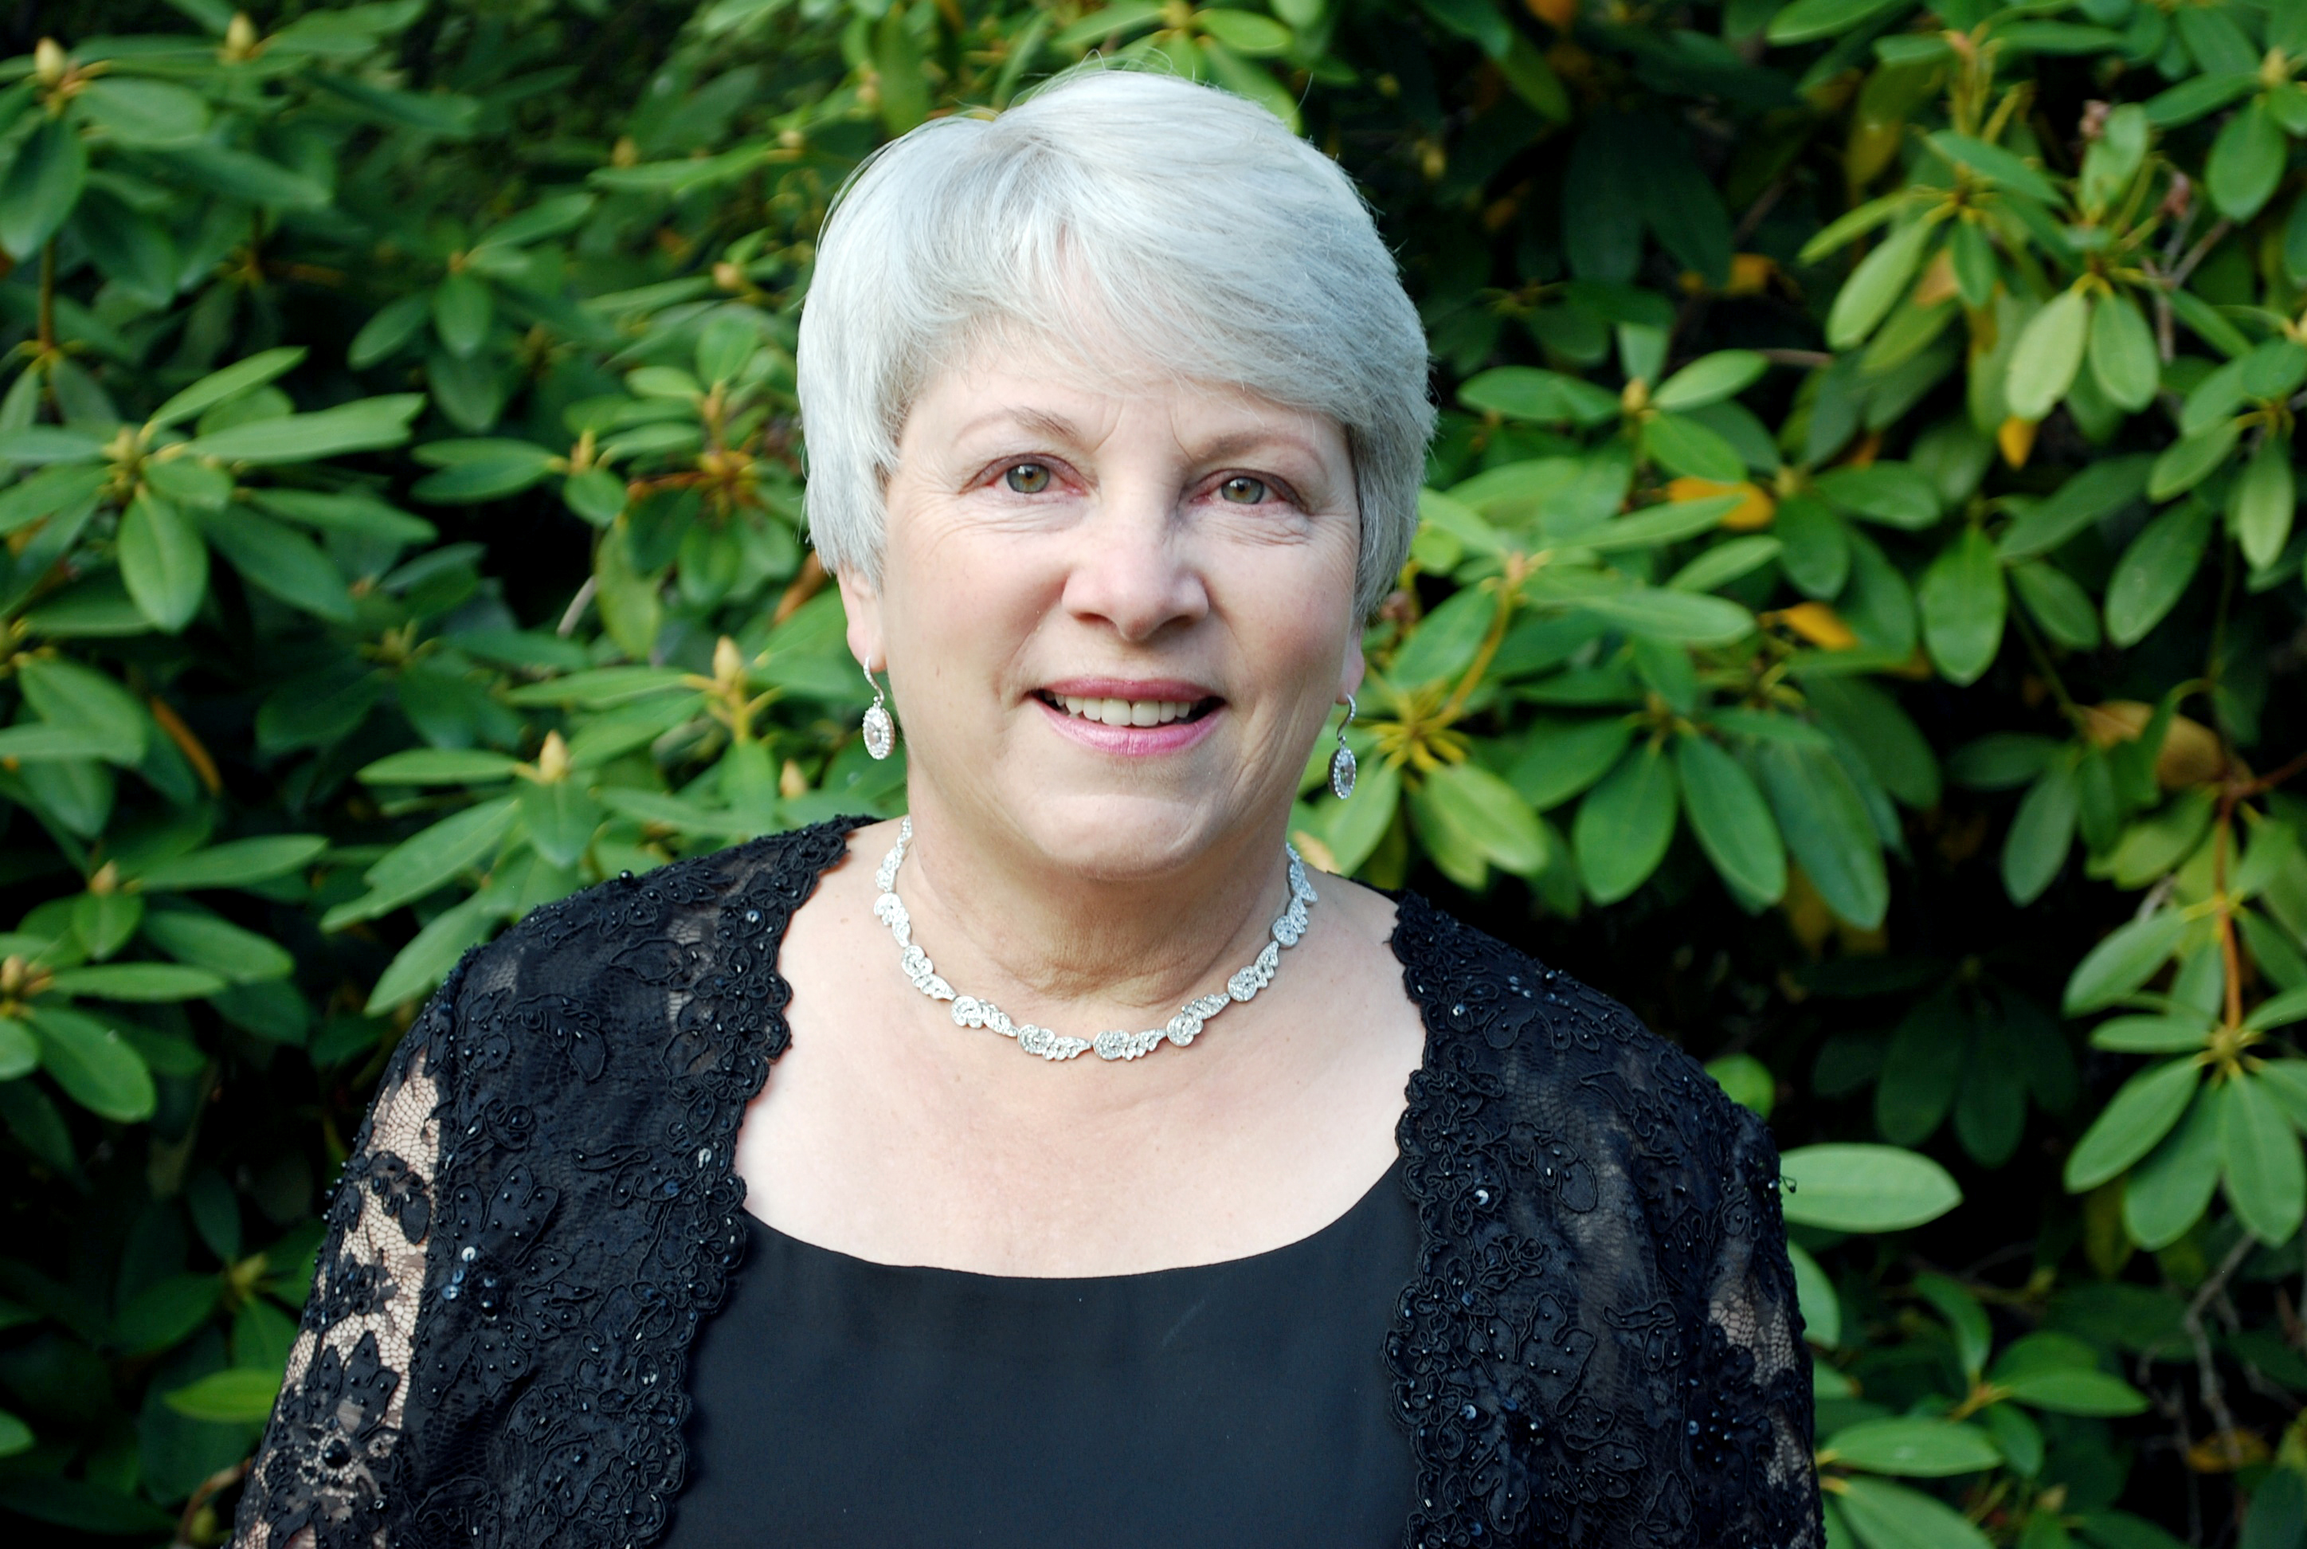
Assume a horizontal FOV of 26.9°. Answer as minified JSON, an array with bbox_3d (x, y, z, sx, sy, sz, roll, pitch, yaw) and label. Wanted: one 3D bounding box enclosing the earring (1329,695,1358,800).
[{"bbox_3d":[0.057,-0.008,1.435,0.008,0.032,0.010,1,0,44],"label":"earring"}]

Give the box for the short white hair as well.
[{"bbox_3d":[-0.012,-0.120,1.445,0.190,0.185,0.215,3,-3,-6],"label":"short white hair"}]

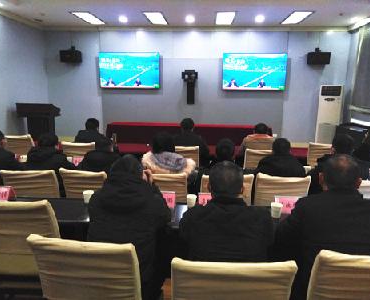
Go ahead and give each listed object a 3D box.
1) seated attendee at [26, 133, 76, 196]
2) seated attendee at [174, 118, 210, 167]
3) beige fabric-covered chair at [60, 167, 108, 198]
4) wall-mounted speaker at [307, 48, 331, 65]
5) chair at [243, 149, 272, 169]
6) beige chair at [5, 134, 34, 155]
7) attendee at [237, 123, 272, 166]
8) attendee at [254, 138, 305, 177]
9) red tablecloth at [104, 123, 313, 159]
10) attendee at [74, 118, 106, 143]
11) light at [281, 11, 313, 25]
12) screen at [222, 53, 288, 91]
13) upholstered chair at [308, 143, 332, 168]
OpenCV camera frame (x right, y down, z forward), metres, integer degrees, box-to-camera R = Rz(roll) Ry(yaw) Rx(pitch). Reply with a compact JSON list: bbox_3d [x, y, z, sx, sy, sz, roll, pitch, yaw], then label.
[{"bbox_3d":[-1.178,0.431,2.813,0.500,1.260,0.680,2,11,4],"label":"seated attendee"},{"bbox_3d":[0.095,0.179,4.374,0.520,1.300,0.750,1,10,4],"label":"seated attendee"},{"bbox_3d":[-0.838,0.611,2.911,0.480,0.950,0.570,3,11,14],"label":"beige fabric-covered chair"},{"bbox_3d":[3.463,-2.332,7.401,0.540,0.320,0.320,2,11,4],"label":"wall-mounted speaker"},{"bbox_3d":[1.039,0.425,4.049,0.480,0.950,0.570,2,10,8],"label":"chair"},{"bbox_3d":[-2.500,0.208,4.568,0.460,0.930,0.560,0,10,-4],"label":"beige chair"},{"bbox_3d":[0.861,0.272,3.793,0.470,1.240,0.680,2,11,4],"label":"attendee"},{"bbox_3d":[0.893,0.479,2.954,0.520,1.230,0.750,1,10,4],"label":"attendee"},{"bbox_3d":[0.311,-0.113,6.089,3.800,0.800,0.850,2,11,4],"label":"red tablecloth"},{"bbox_3d":[-1.372,0.142,4.607,0.520,1.260,0.750,1,10,4],"label":"attendee"},{"bbox_3d":[2.633,-3.118,6.808,0.500,0.080,1.180,1,10,4],"label":"light"},{"bbox_3d":[1.939,-2.129,7.915,1.740,1.000,0.080,2,11,4],"label":"screen"},{"bbox_3d":[2.161,0.340,4.588,0.480,0.950,0.570,4,11,16],"label":"upholstered chair"}]

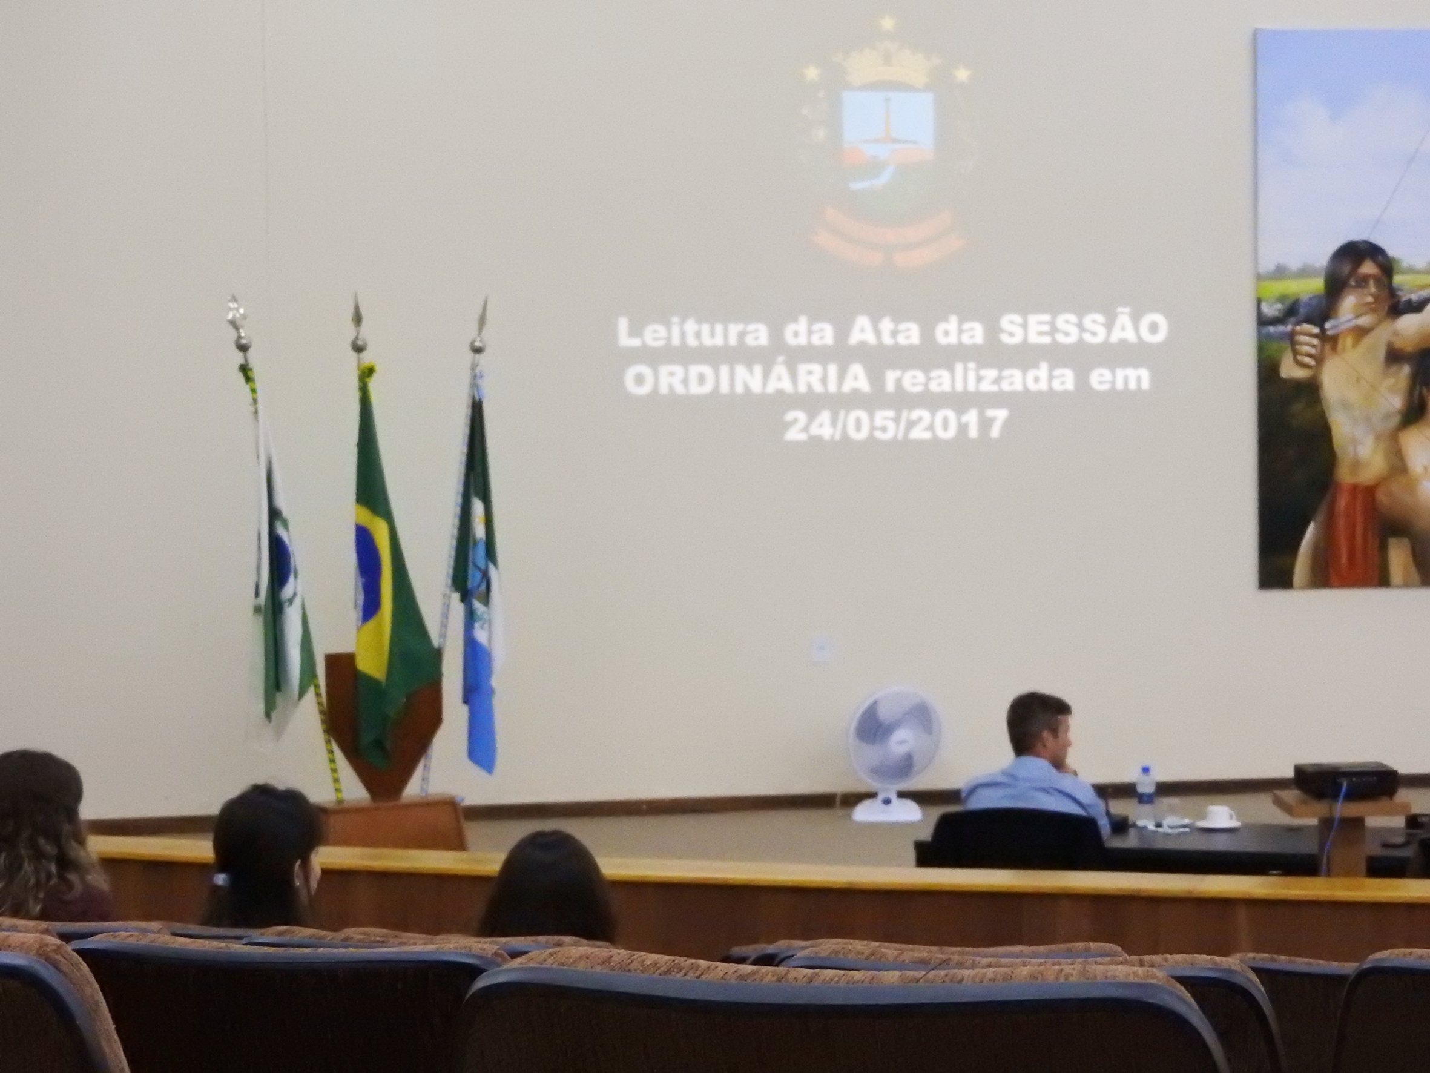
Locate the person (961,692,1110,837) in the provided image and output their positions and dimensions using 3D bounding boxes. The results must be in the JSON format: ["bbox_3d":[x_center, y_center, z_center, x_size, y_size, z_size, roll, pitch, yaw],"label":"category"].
[{"bbox_3d":[0.995,1.067,12.974,0.540,1.218,0.720,1,4,24],"label":"person"}]

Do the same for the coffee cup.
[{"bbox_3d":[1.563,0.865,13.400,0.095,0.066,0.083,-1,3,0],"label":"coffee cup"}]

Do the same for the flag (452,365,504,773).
[{"bbox_3d":[-1.005,0.147,18.400,0.212,1.711,0.200,-2,4,-15],"label":"flag"}]

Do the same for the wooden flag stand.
[{"bbox_3d":[-1.383,0.938,18.300,0.620,0.903,0.340,-2,4,-20],"label":"wooden flag stand"}]

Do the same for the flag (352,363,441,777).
[{"bbox_3d":[-1.333,0.127,18.250,0.348,1.697,0.240,-2,4,-15],"label":"flag"}]

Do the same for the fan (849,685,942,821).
[{"bbox_3d":[0.814,0.988,19.620,0.425,0.610,0.290,-2,4,-12],"label":"fan"}]

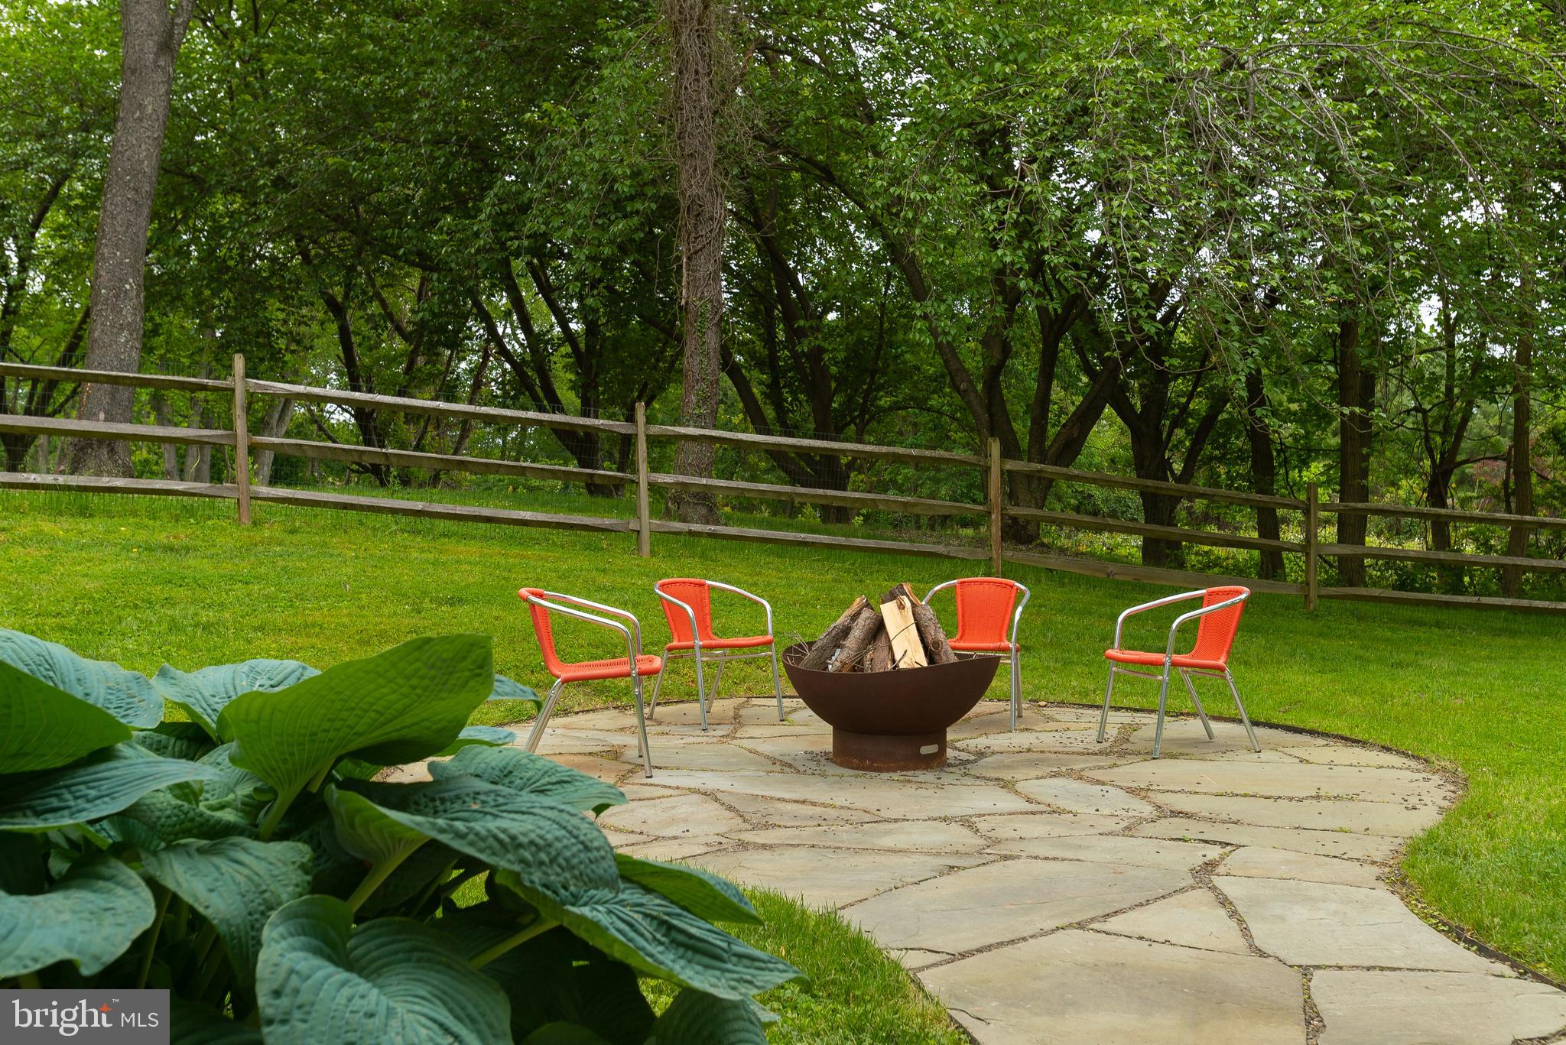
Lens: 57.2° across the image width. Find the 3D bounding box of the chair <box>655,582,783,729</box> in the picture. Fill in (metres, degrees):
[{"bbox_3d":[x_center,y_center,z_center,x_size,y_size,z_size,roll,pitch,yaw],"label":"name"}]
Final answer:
[{"bbox_3d":[-0.375,0.666,7.449,0.542,0.725,0.592,0,-1,-41],"label":"chair"}]

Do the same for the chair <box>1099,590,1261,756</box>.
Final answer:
[{"bbox_3d":[1.807,0.660,6.504,0.592,0.725,0.542,0,0,-15],"label":"chair"}]

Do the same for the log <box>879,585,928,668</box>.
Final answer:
[{"bbox_3d":[0.517,0.489,5.932,0.115,0.430,0.100,-14,-25,0],"label":"log"}]

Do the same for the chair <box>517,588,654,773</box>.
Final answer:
[{"bbox_3d":[-0.803,0.654,5.981,0.592,0.725,0.542,0,0,-1],"label":"chair"}]

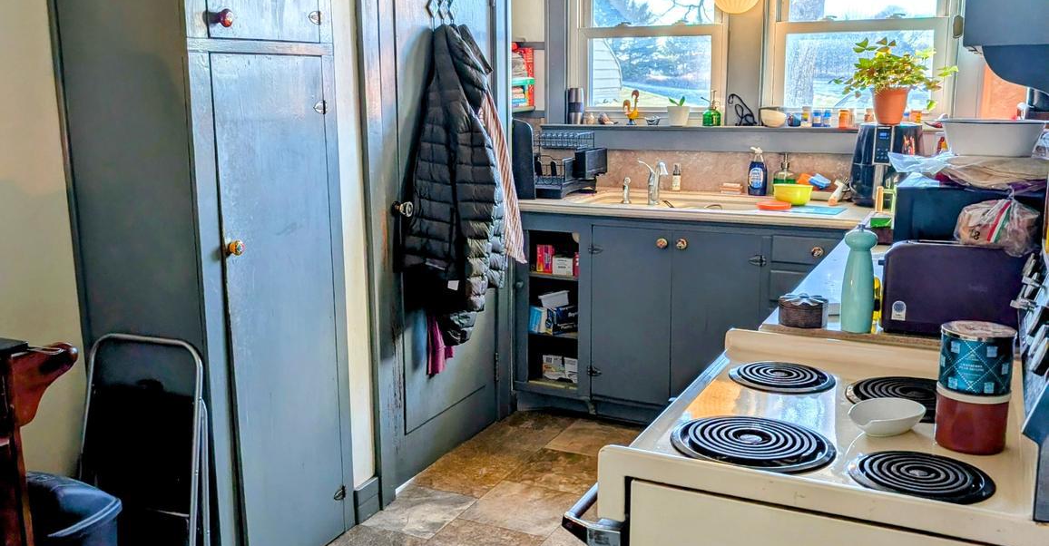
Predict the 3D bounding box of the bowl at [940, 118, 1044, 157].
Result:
[{"bbox_3d":[1.085,-0.315,2.247,0.220,0.080,0.220,5,13,25],"label":"bowl"}]

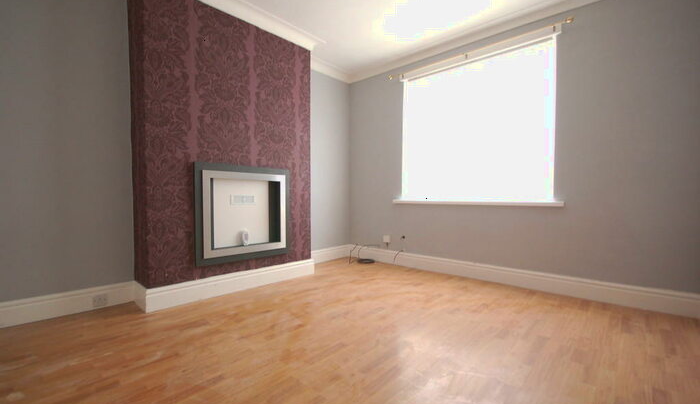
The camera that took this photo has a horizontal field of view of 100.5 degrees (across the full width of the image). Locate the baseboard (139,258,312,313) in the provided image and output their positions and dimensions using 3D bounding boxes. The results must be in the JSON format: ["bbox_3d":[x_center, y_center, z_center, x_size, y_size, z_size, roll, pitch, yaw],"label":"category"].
[{"bbox_3d":[-1.080,0.718,2.810,0.382,0.175,1.557,1,1,43],"label":"baseboard"}]

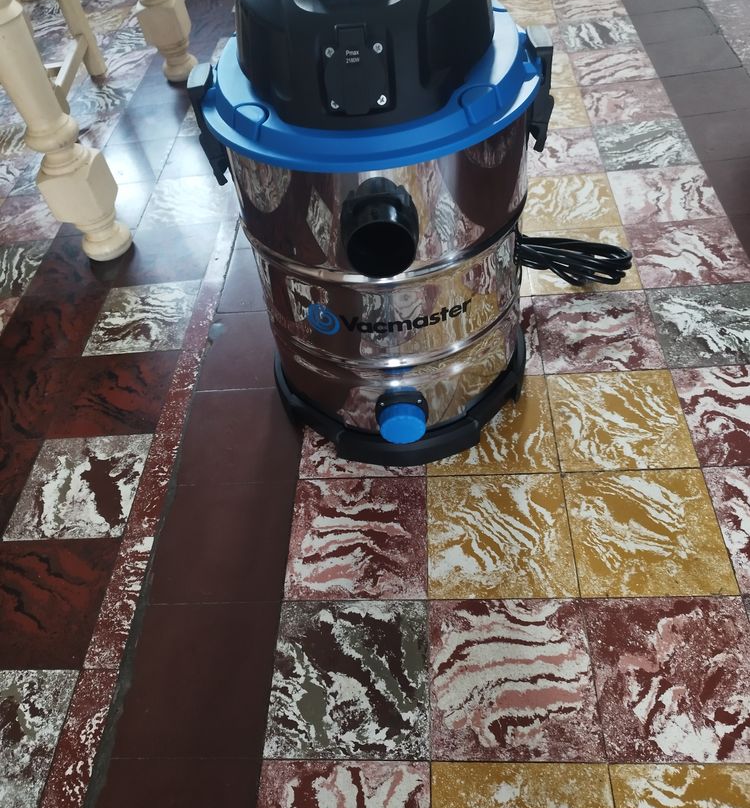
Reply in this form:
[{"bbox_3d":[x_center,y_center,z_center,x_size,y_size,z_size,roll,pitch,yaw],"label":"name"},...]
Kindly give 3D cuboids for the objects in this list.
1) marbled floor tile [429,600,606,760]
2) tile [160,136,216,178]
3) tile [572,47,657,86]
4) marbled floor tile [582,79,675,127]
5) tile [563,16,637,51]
[{"bbox_3d":[0.170,0.342,0.869,0.202,0.015,0.199,-3,50,7],"label":"marbled floor tile"},{"bbox_3d":[-0.368,-0.535,1.507,0.168,0.015,0.173,-2,49,7],"label":"tile"},{"bbox_3d":[0.634,-0.897,1.851,0.200,0.012,0.200,-2,49,7],"label":"tile"},{"bbox_3d":[0.624,-0.742,1.718,0.202,0.015,0.199,-3,50,7],"label":"marbled floor tile"},{"bbox_3d":[0.642,-1.050,1.980,0.200,0.012,0.200,-2,49,7],"label":"tile"}]

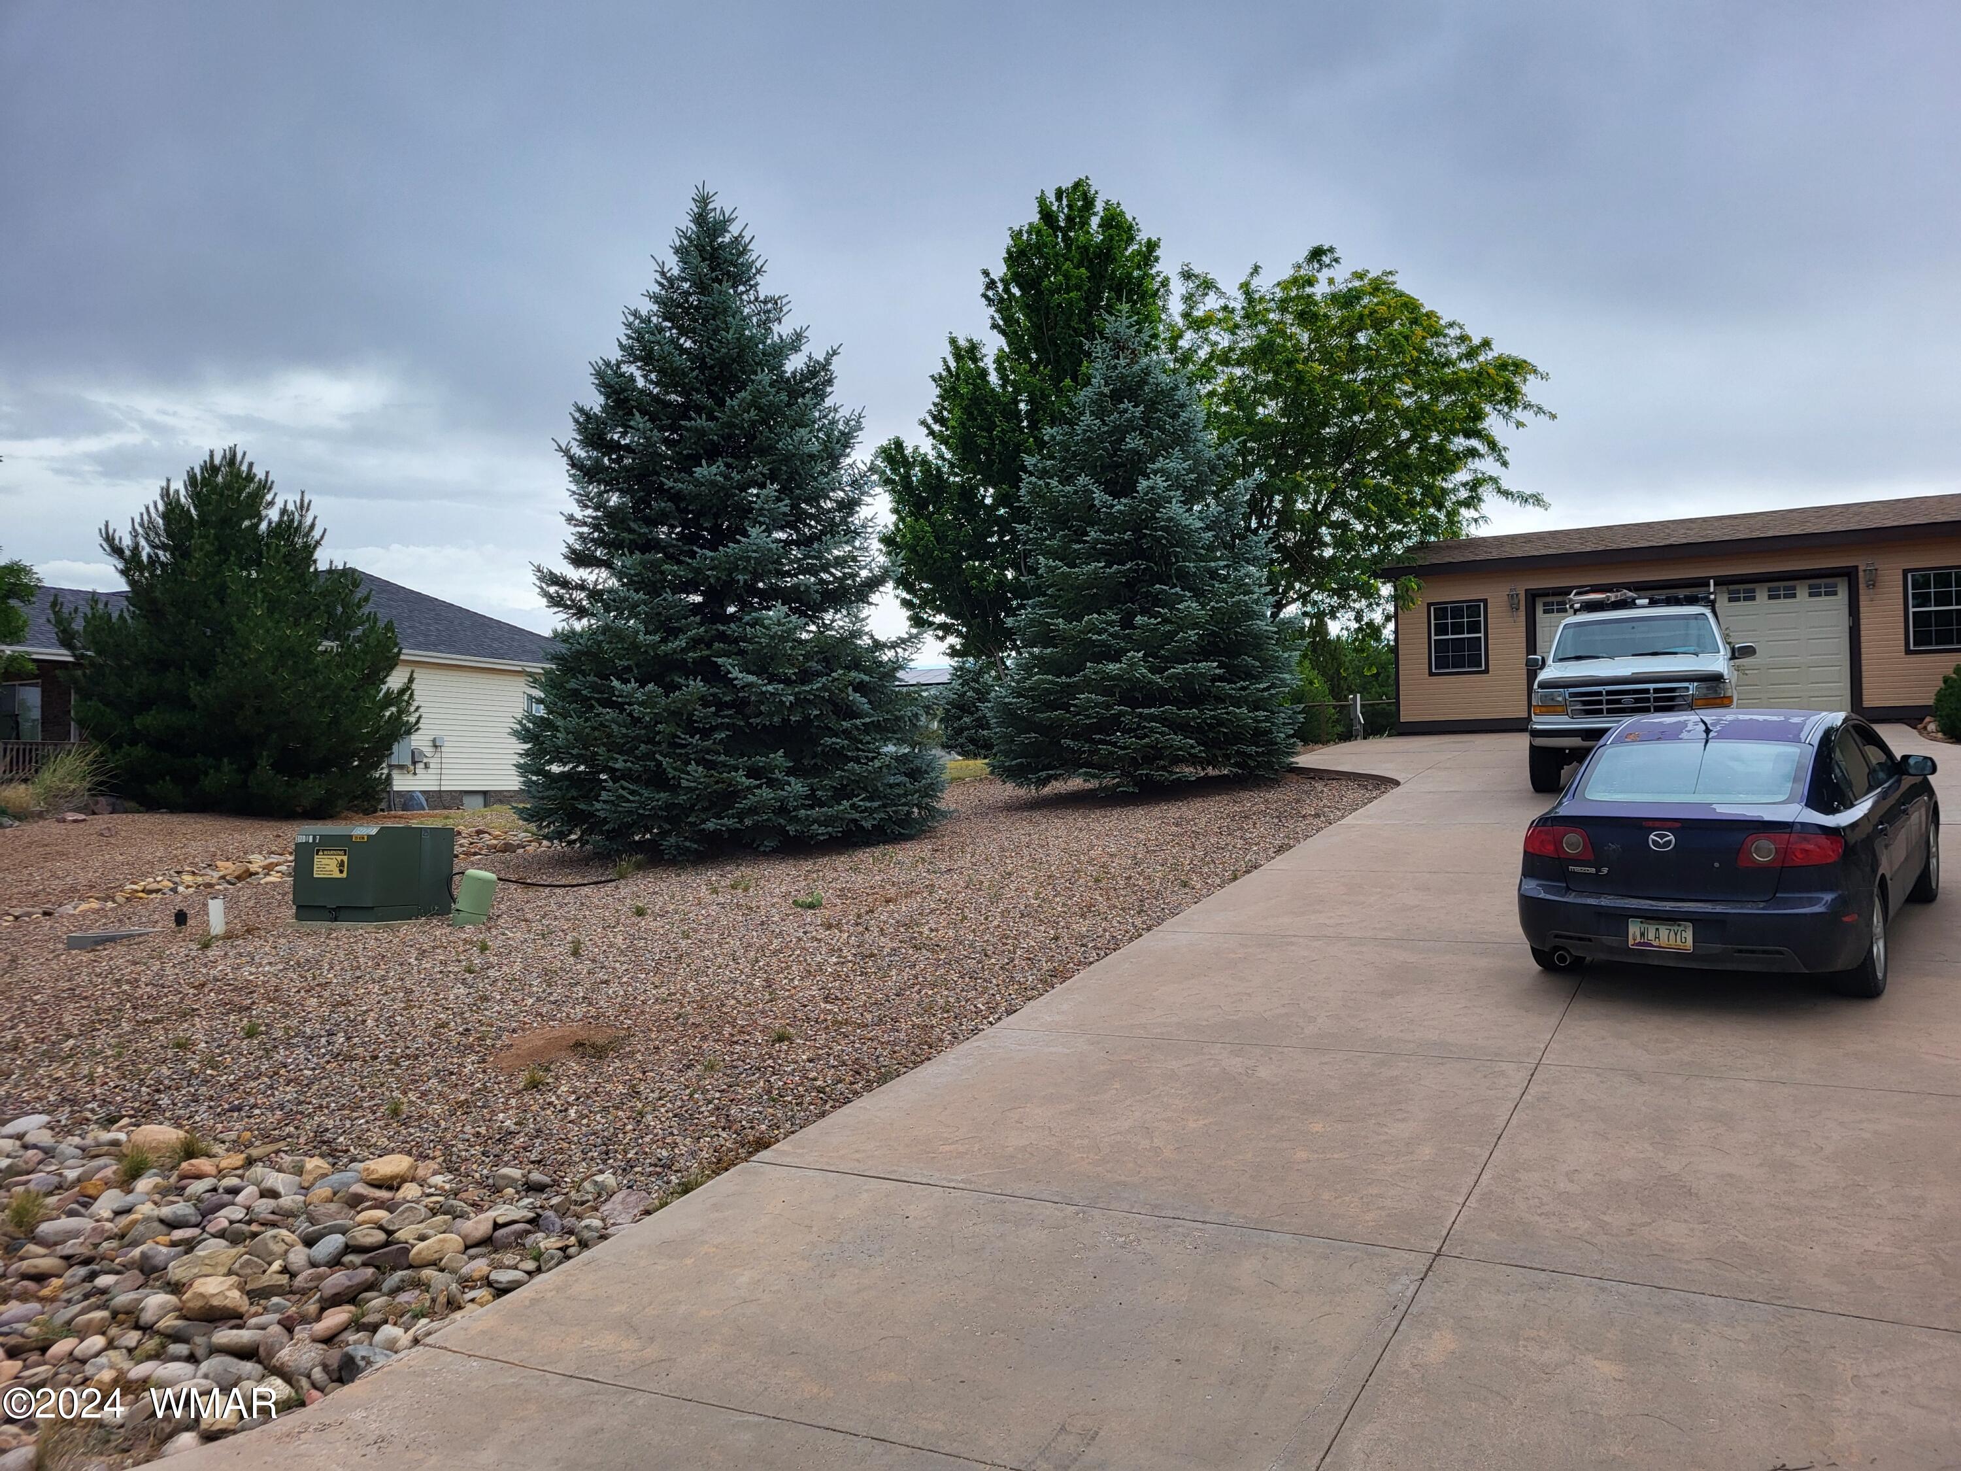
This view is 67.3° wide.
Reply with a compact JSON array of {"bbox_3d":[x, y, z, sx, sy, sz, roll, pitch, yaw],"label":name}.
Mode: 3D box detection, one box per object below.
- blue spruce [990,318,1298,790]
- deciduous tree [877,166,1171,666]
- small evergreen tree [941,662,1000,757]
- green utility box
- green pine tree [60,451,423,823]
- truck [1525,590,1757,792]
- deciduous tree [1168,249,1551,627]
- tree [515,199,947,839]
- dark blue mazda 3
[{"bbox_3d":[2.412,-2.790,22.104,4.617,7.030,4.617,-1,-2,6],"label":"blue spruce"},{"bbox_3d":[0.897,-4.820,27.179,5.754,11.076,5.754,-1,-2,2],"label":"deciduous tree"},{"bbox_3d":[-0.168,-0.506,28.519,1.400,1.990,1.400,-1,-2,0],"label":"small evergreen tree"},{"bbox_3d":[-5.675,1.296,13.801,0.860,0.830,0.960,-1,-2,20],"label":"green utility box"},{"bbox_3d":[-9.412,-1.287,18.600,4.200,4.600,4.100,0,-2,-27],"label":"green pine tree"},{"bbox_3d":[7.948,-0.613,17.652,2.050,2.150,5.600,-2,4,27],"label":"truck"},{"bbox_3d":[6.855,-4.359,27.162,6.939,9.342,6.939,-1,-2,14],"label":"deciduous tree"},{"bbox_3d":[-3.280,-2.905,19.008,5.405,8.450,5.405,0,-2,-10],"label":"tree"},{"bbox_3d":[4.868,0.568,9.377,1.770,1.465,4.530,-1,5,38],"label":"dark blue mazda 3"}]

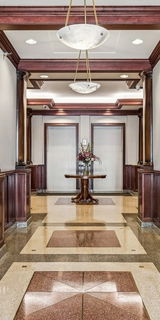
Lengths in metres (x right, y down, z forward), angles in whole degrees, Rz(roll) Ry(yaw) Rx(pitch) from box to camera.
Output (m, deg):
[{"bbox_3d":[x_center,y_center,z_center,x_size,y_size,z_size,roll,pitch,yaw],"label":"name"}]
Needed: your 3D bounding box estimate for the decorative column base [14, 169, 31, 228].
[{"bbox_3d":[-1.030,0.680,5.370,0.210,1.040,0.420,0,0,1],"label":"decorative column base"}]

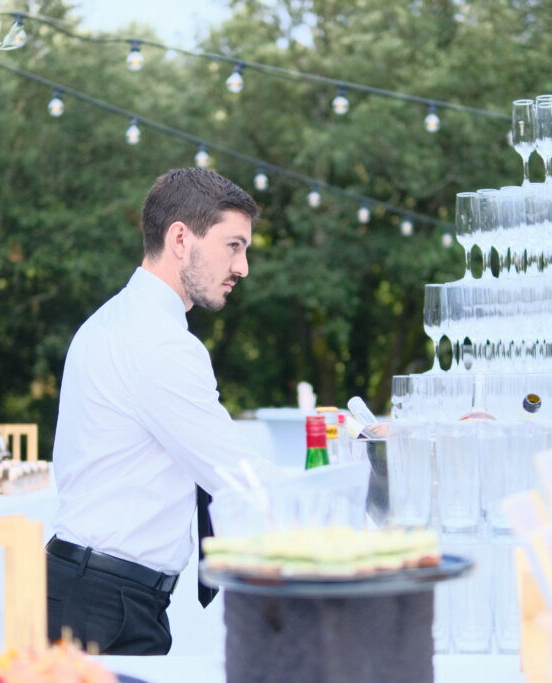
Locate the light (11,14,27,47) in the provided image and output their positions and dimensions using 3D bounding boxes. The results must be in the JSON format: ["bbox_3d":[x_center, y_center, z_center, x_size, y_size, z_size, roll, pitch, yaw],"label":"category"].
[{"bbox_3d":[-0.764,-0.923,3.800,0.047,0.094,0.047,0,0,0],"label":"light"}]

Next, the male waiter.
[{"bbox_3d":[-0.190,0.560,2.400,0.490,1.770,0.500,0,0,-11],"label":"male waiter"}]

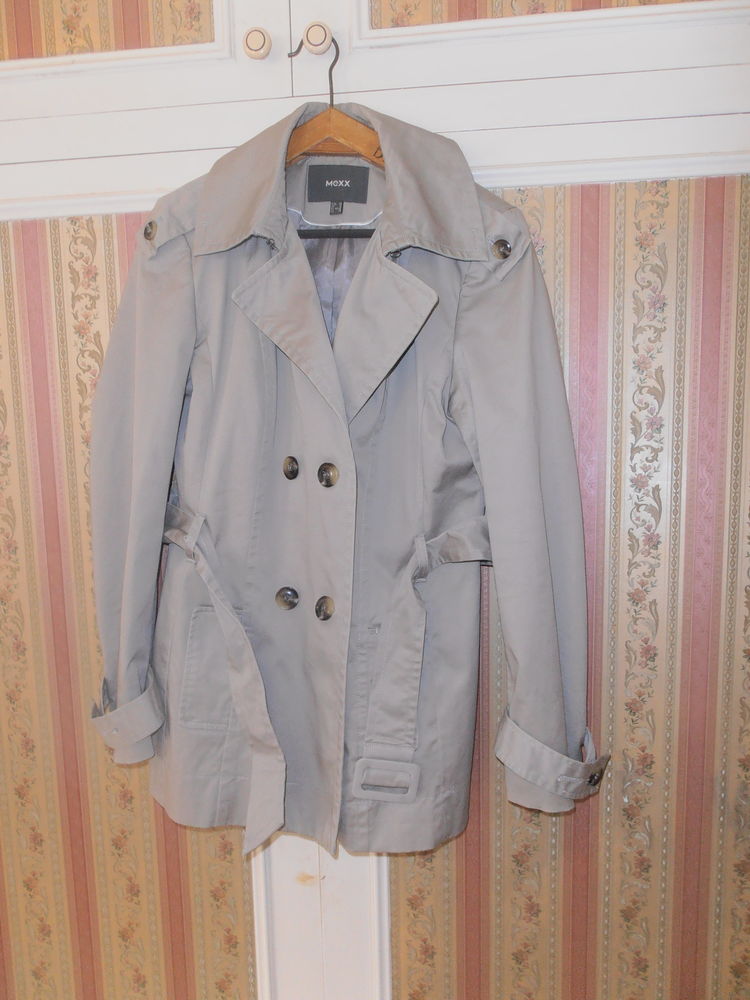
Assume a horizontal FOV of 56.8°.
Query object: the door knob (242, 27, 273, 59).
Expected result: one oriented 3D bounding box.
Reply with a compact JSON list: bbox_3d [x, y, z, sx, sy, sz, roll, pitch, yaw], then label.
[{"bbox_3d":[-0.130,-0.508,0.772,0.032,0.032,0.028,0,7,7],"label":"door knob"}]

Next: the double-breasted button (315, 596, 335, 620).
[{"bbox_3d":[-0.053,0.116,0.742,0.025,0.025,0.006,2,7,26],"label":"double-breasted button"}]

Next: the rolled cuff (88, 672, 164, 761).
[{"bbox_3d":[-0.304,0.268,0.853,0.080,0.103,0.070,0,7,7],"label":"rolled cuff"}]

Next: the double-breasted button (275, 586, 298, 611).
[{"bbox_3d":[-0.098,0.110,0.773,0.025,0.025,0.006,-1,7,3],"label":"double-breasted button"}]

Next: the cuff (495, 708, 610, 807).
[{"bbox_3d":[0.204,0.296,0.796,0.123,0.104,0.068,0,7,7],"label":"cuff"}]

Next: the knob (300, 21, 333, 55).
[{"bbox_3d":[-0.063,-0.508,0.764,0.032,0.032,0.028,0,7,7],"label":"knob"}]

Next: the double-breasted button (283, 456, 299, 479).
[{"bbox_3d":[-0.091,-0.034,0.752,0.025,0.025,0.006,3,8,34],"label":"double-breasted button"}]

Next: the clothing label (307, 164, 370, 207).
[{"bbox_3d":[-0.041,-0.352,0.774,0.066,0.041,0.004,5,7,6],"label":"clothing label"}]

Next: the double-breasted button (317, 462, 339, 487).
[{"bbox_3d":[-0.049,-0.026,0.728,0.025,0.025,0.006,1,7,20],"label":"double-breasted button"}]

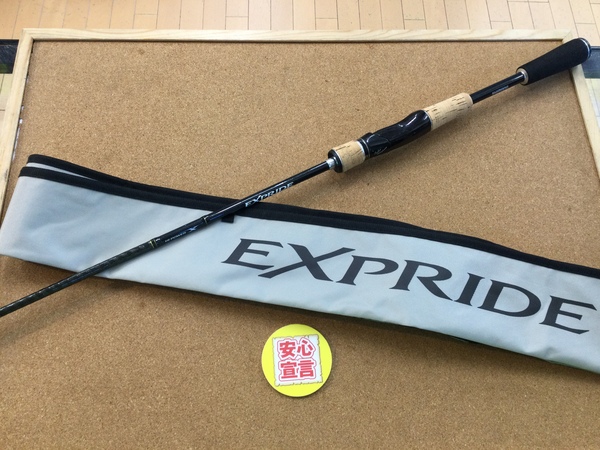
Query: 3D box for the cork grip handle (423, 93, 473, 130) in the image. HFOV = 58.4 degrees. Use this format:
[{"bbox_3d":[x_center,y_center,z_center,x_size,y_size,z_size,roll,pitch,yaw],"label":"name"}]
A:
[{"bbox_3d":[0.147,-0.114,0.541,0.051,0.021,0.021,-25,73,-14],"label":"cork grip handle"}]

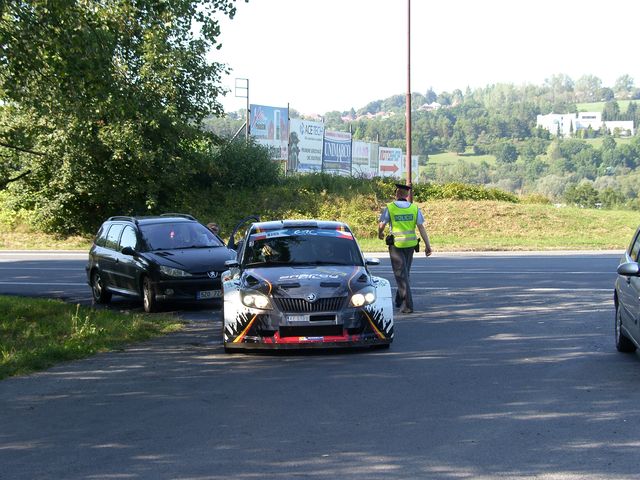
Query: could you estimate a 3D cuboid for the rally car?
[{"bbox_3d":[-0.237,0.468,17.280,1.820,1.420,4.030,-1,2,-4],"label":"rally car"}]

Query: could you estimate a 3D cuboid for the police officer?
[{"bbox_3d":[1.237,0.120,21.400,0.740,1.850,0.600,0,2,0],"label":"police officer"}]

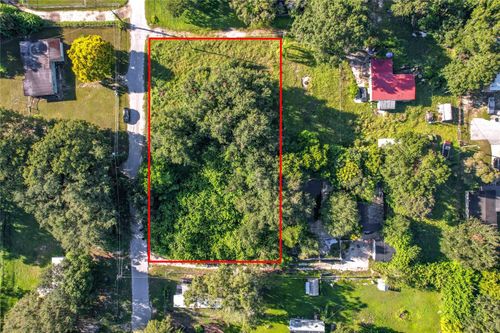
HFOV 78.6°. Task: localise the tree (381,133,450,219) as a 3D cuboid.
[{"bbox_3d":[49.082,2.644,91.821,20.500,14.500,25.000,0,91,0],"label":"tree"}]

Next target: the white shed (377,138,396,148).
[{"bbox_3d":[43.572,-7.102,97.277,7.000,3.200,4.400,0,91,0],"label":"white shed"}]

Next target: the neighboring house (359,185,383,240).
[{"bbox_3d":[38.116,14.401,97.307,8.200,4.000,16.300,0,91,0],"label":"neighboring house"}]

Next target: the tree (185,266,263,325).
[{"bbox_3d":[-7.878,38.317,92.285,23.000,15.000,17.000,0,91,0],"label":"tree"}]

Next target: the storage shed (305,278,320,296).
[{"bbox_3d":[19.772,38.567,98.391,4.200,2.800,5.400,0,91,0],"label":"storage shed"}]

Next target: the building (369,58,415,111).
[{"bbox_3d":[44.783,-25.501,96.409,14.000,4.200,15.200,0,91,0],"label":"building"}]

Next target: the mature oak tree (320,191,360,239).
[{"bbox_3d":[27.656,14.483,93.558,11.700,11.500,14.000,0,91,0],"label":"mature oak tree"}]

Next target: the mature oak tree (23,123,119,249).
[{"bbox_3d":[-52.974,5.546,91.129,26.000,16.000,36.000,0,91,0],"label":"mature oak tree"}]

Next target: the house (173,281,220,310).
[{"bbox_3d":[-16.805,40.720,98.034,15.000,3.600,8.500,0,91,0],"label":"house"}]

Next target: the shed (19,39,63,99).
[{"bbox_3d":[-64.613,-30.701,96.405,12.900,4.000,17.300,-4,91,0],"label":"shed"}]

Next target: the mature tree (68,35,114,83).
[{"bbox_3d":[-47.422,-32.243,92.374,13.500,12.000,13.500,0,91,0],"label":"mature tree"}]

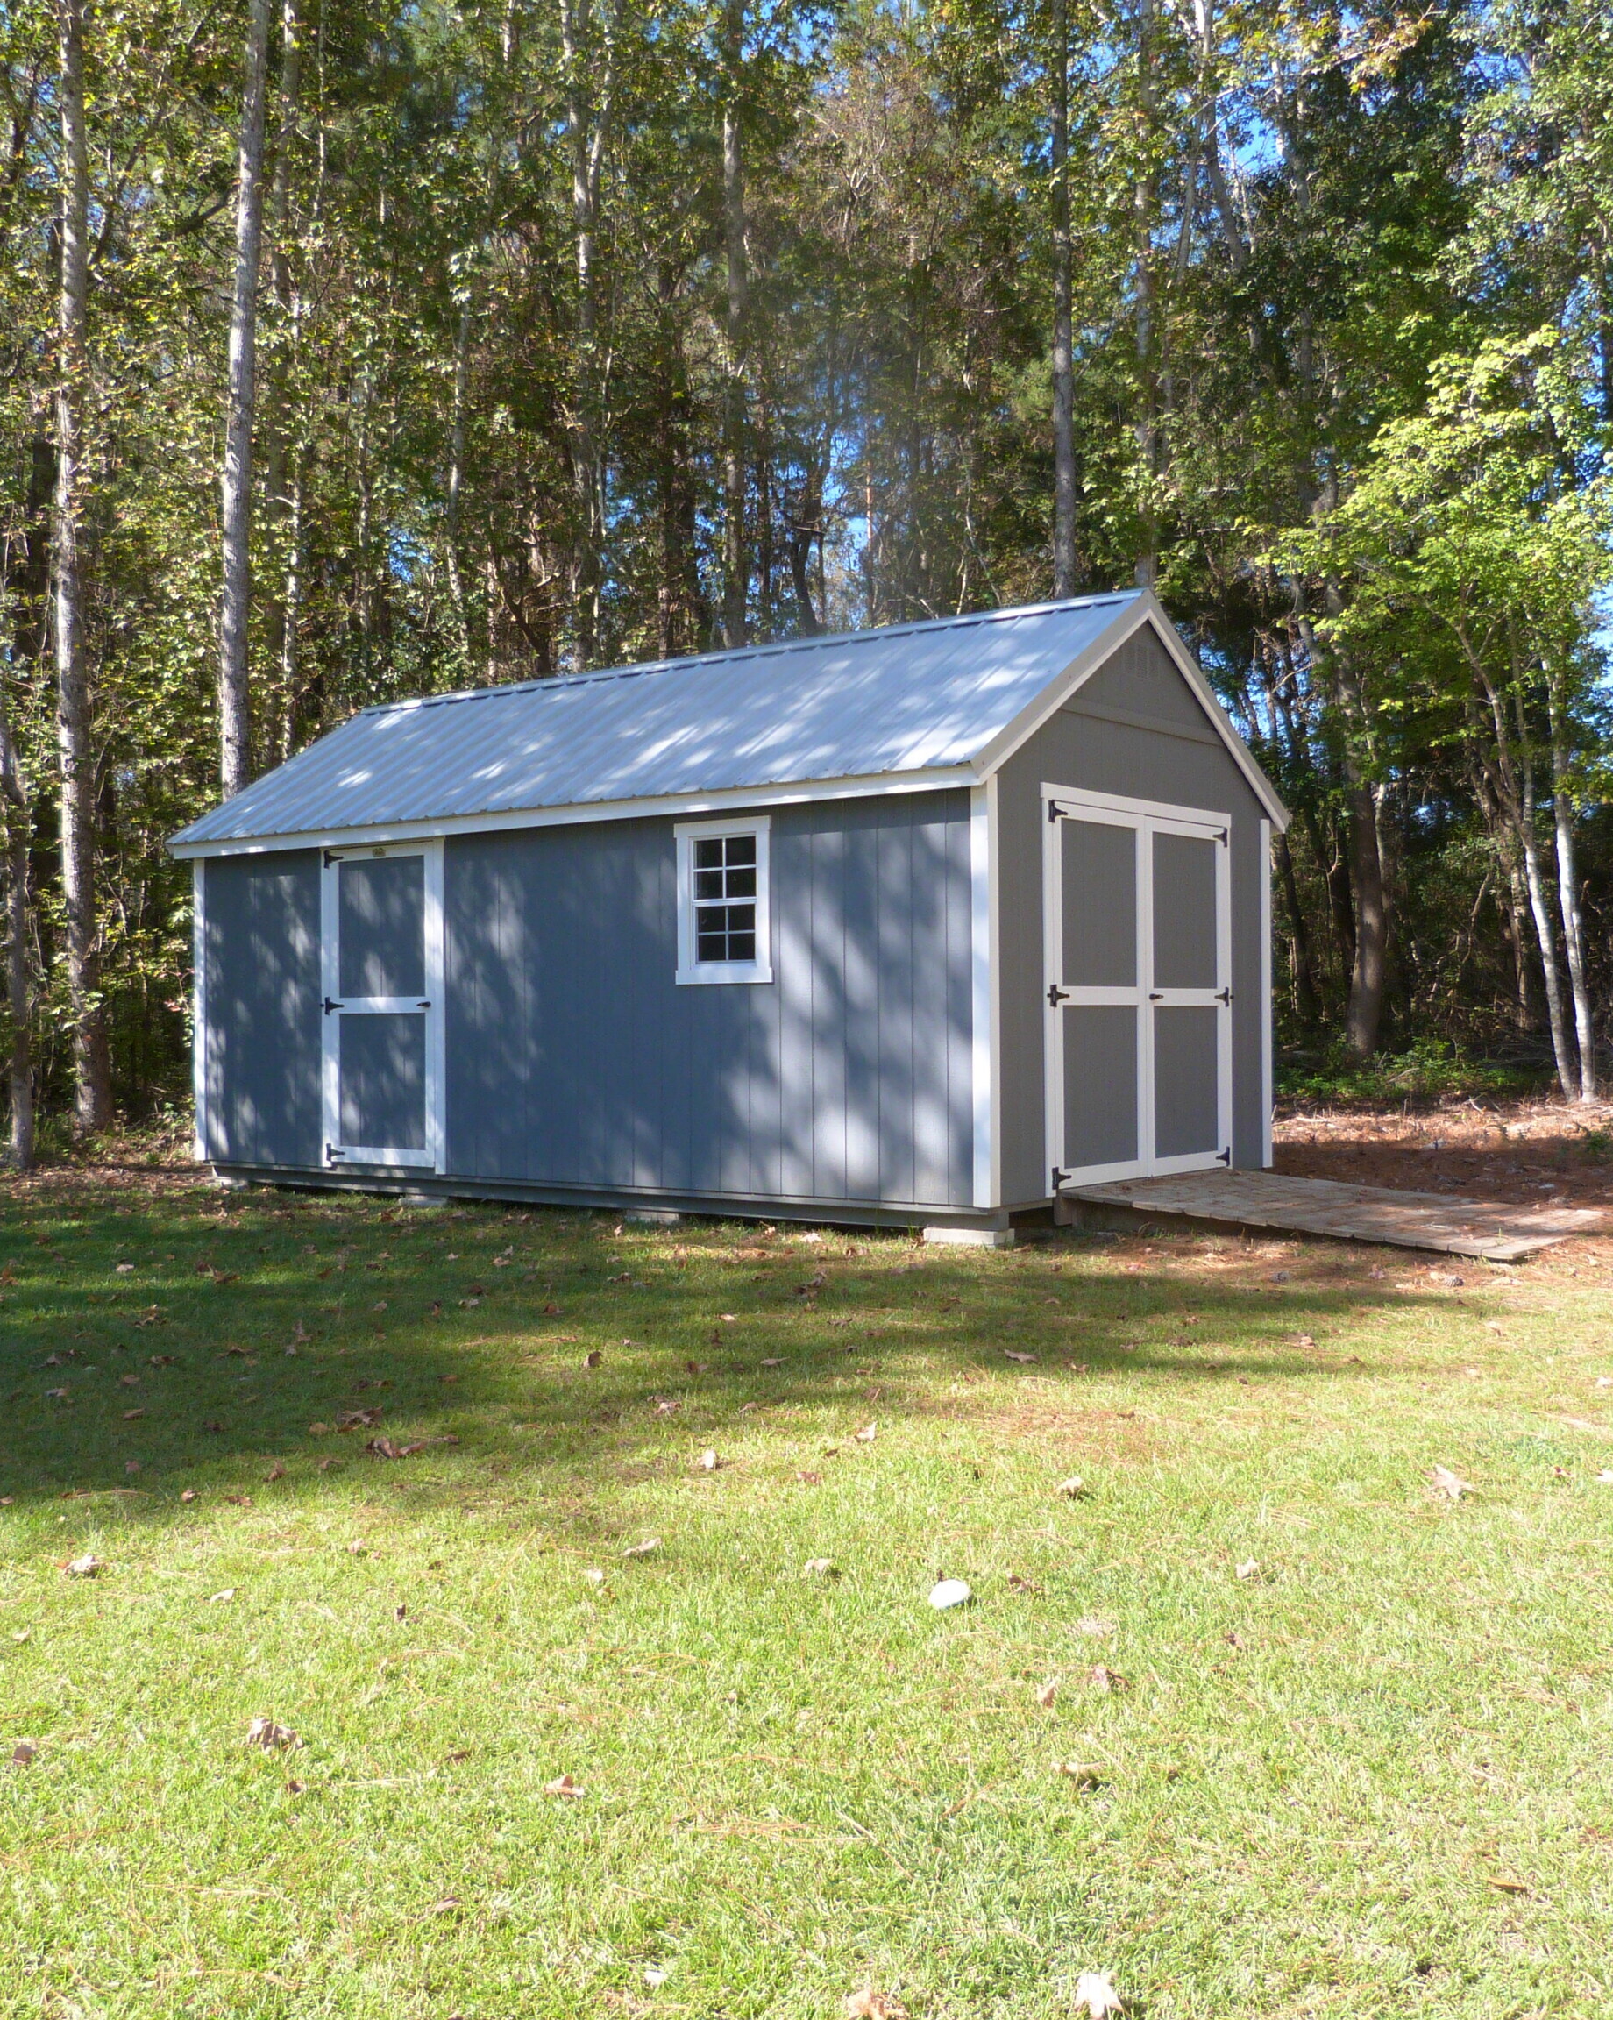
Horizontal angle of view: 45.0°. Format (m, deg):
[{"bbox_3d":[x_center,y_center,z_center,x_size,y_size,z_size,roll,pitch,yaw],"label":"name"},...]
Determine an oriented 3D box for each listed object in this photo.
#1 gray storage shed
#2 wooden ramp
[{"bbox_3d":[-0.664,-0.543,11.970,6.263,3.224,3.332,-1,0,38],"label":"gray storage shed"},{"bbox_3d":[2.579,0.966,9.388,2.086,0.167,1.818,-1,0,38],"label":"wooden ramp"}]

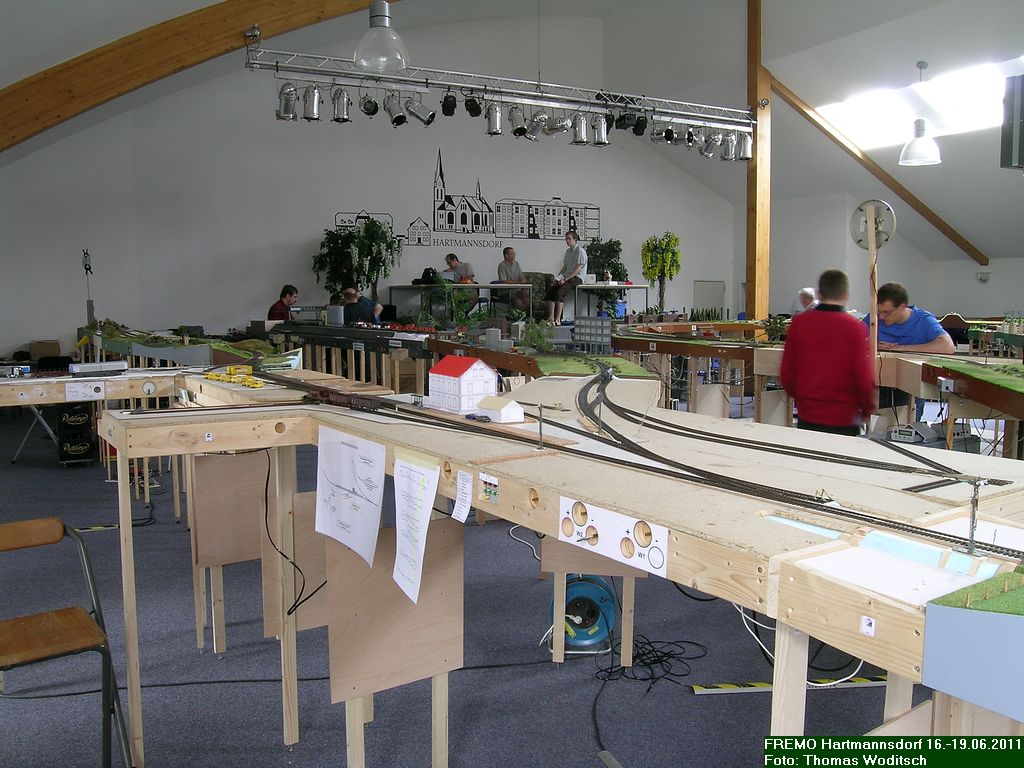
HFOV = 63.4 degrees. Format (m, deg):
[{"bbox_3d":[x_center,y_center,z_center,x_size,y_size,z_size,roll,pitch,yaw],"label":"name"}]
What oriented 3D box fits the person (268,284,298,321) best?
[{"bbox_3d":[-2.502,-0.538,9.800,0.720,1.280,0.500,0,6,-9],"label":"person"}]

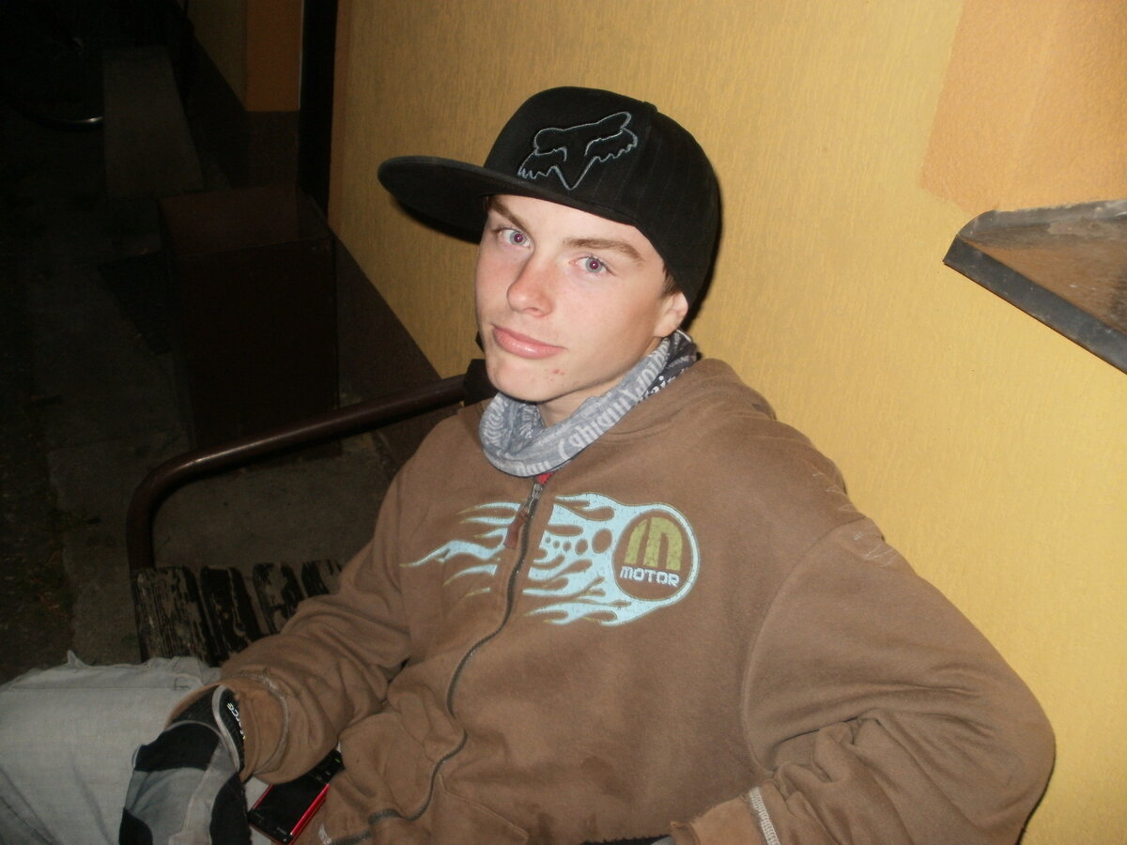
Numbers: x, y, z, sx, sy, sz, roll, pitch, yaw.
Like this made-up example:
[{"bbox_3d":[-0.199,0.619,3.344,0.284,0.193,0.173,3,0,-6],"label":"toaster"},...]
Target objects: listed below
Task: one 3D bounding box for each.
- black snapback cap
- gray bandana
[{"bbox_3d":[0.005,-0.189,0.876,0.268,0.138,0.186,25,-10,-35],"label":"black snapback cap"},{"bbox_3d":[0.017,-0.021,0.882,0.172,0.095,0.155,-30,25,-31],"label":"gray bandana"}]

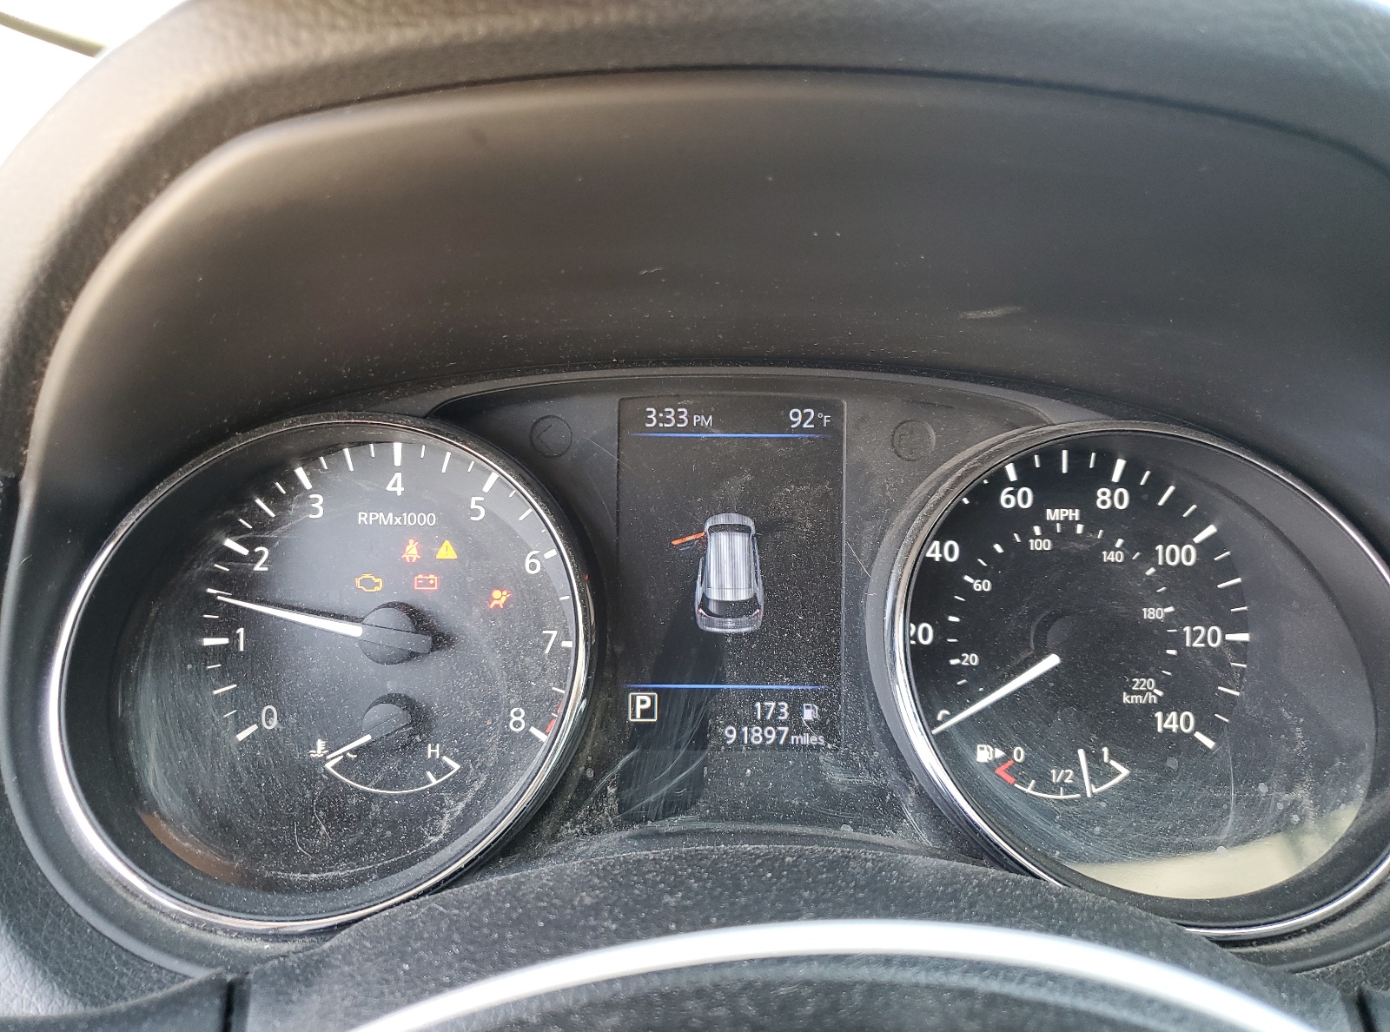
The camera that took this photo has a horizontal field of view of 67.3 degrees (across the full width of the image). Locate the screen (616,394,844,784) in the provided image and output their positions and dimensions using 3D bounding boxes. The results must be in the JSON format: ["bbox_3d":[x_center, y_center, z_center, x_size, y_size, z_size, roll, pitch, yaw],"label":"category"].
[{"bbox_3d":[0.010,0.022,0.312,0.067,0.115,0.012,0,1,-1],"label":"screen"}]

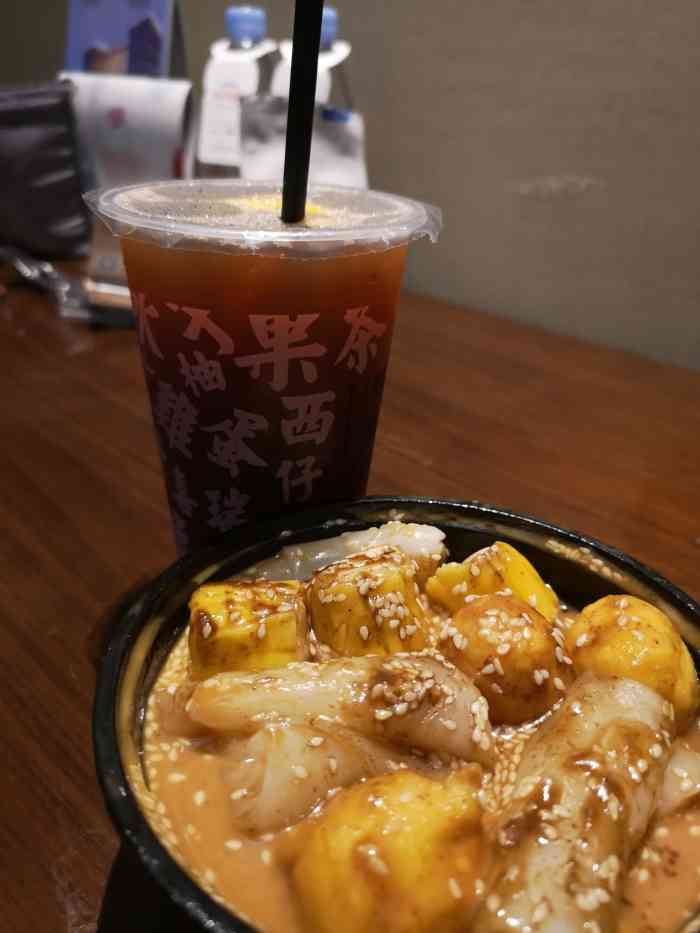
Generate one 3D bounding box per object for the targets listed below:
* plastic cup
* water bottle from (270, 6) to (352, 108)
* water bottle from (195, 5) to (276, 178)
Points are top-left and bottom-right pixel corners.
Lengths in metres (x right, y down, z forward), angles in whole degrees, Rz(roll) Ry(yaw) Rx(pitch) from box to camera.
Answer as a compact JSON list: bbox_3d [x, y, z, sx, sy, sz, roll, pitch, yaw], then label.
[{"bbox_3d":[-0.028,-0.011,0.249,0.097,0.150,0.097,2,28,-1],"label":"plastic cup"},{"bbox_3d":[-0.030,-0.236,0.589,0.064,0.230,0.064,1,28,-3],"label":"water bottle"},{"bbox_3d":[-0.085,-0.252,0.614,0.064,0.230,0.064,-1,28,-8],"label":"water bottle"}]

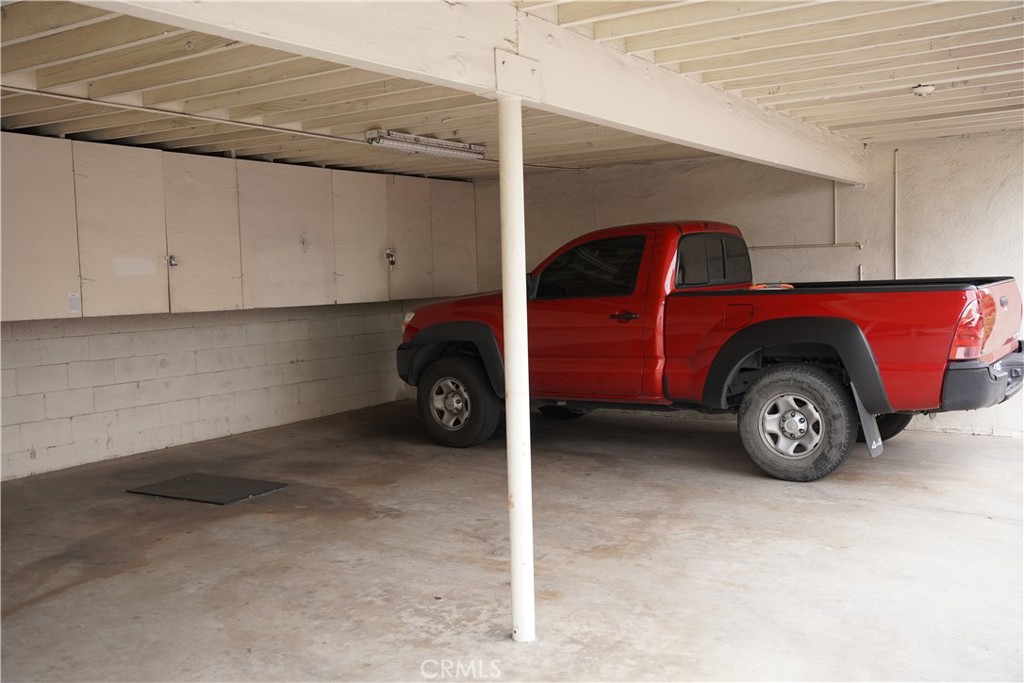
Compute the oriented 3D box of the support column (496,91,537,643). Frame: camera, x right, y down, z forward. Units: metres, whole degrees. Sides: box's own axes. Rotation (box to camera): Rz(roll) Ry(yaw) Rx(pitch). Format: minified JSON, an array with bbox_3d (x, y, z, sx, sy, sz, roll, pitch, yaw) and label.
[{"bbox_3d":[0.021,0.120,3.662,0.088,2.056,0.088,1,5,33],"label":"support column"}]

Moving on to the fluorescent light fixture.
[{"bbox_3d":[-0.612,-1.438,7.131,0.135,0.110,1.207,1,5,33],"label":"fluorescent light fixture"}]

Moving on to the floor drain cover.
[{"bbox_3d":[-2.040,0.990,6.507,0.899,0.014,0.610,1,5,29],"label":"floor drain cover"}]

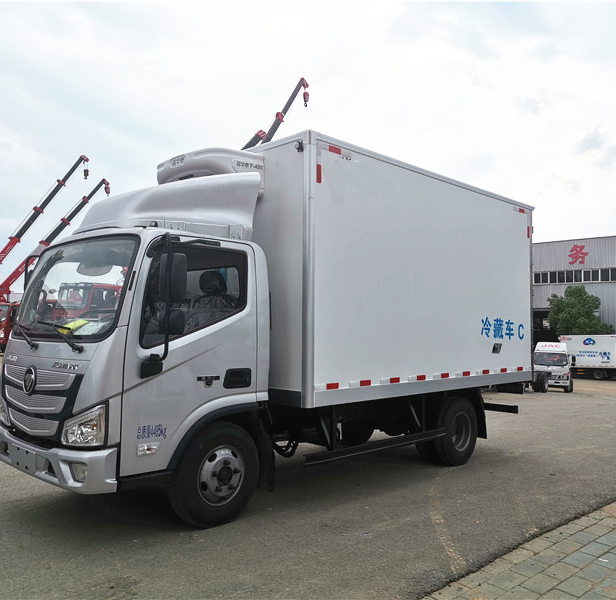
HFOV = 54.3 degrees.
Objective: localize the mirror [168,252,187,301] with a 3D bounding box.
[{"bbox_3d":[-0.880,-0.153,3.992,0.180,0.330,0.090,-1,-3,33],"label":"mirror"}]

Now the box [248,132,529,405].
[{"bbox_3d":[0.677,-0.136,7.193,2.240,2.286,4.152,-2,-4,45],"label":"box"}]

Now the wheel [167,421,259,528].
[{"bbox_3d":[-0.724,1.307,4.561,0.210,0.780,0.780,-2,-4,45],"label":"wheel"}]

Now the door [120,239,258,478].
[{"bbox_3d":[-0.852,0.363,4.342,0.180,1.620,1.150,-2,-4,45],"label":"door"}]

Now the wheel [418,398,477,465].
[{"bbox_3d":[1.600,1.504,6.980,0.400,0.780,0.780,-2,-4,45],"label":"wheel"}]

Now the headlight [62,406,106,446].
[{"bbox_3d":[-1.437,0.791,3.872,0.330,0.280,0.180,-2,-4,37],"label":"headlight"}]

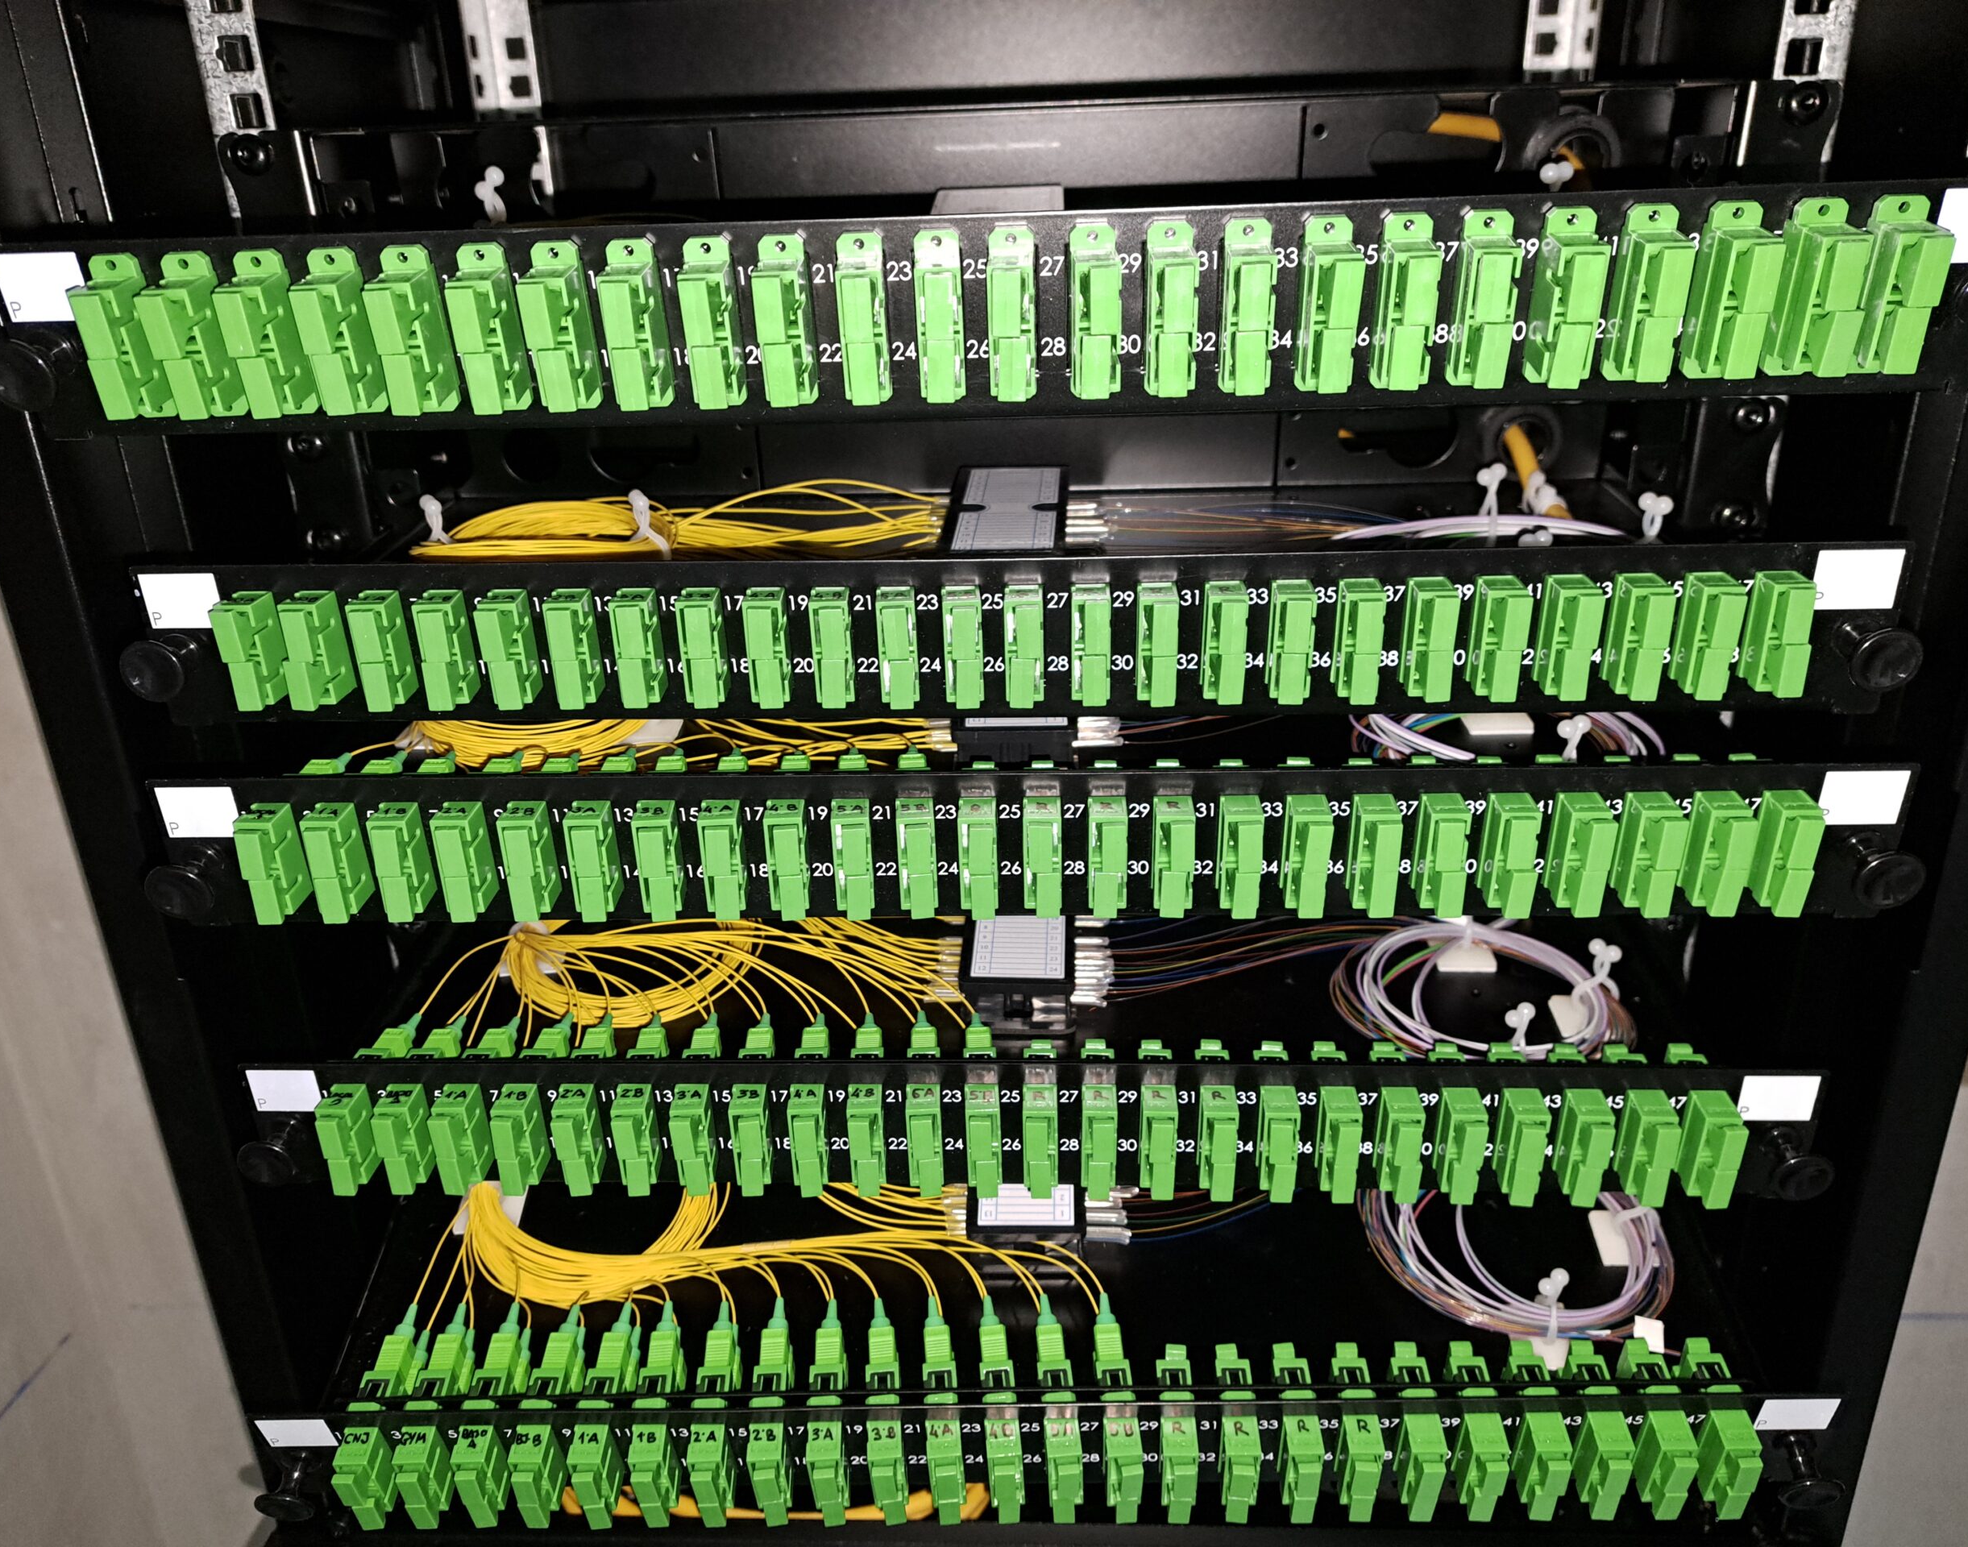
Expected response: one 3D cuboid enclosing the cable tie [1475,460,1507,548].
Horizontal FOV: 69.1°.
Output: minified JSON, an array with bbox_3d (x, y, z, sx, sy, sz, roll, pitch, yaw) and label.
[{"bbox_3d":[0.159,-0.083,0.450,0.011,0.031,0.013,0,24,3],"label":"cable tie"}]

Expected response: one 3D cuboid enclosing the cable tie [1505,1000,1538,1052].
[{"bbox_3d":[0.162,0.079,0.432,0.012,0.025,0.012,0,26,3],"label":"cable tie"}]

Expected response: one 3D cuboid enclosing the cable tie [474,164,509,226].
[{"bbox_3d":[-0.139,-0.158,0.413,0.012,0.032,0.012,0,29,4],"label":"cable tie"}]

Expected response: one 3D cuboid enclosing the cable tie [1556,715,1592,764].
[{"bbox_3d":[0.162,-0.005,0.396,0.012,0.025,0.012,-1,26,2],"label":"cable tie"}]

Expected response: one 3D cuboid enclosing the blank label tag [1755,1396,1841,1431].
[{"bbox_3d":[0.219,0.173,0.386,0.020,0.015,0.001,-2,35,2],"label":"blank label tag"}]

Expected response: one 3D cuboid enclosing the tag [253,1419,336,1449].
[{"bbox_3d":[-0.193,0.186,0.403,0.020,0.015,0.001,-2,35,2],"label":"tag"}]

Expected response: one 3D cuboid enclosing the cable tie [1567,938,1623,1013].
[{"bbox_3d":[0.199,0.064,0.460,0.017,0.026,0.011,0,26,3],"label":"cable tie"}]

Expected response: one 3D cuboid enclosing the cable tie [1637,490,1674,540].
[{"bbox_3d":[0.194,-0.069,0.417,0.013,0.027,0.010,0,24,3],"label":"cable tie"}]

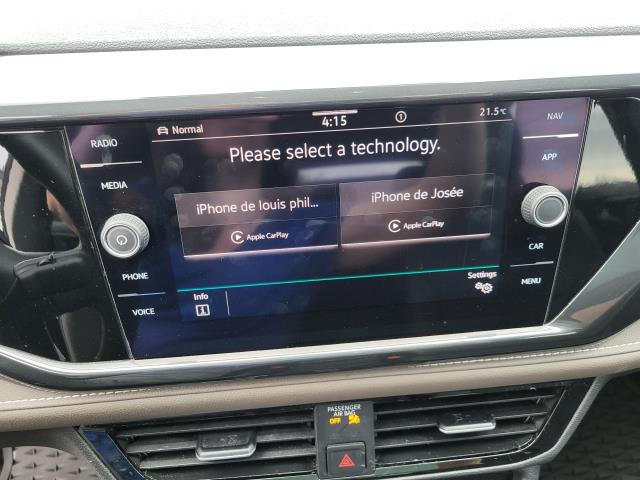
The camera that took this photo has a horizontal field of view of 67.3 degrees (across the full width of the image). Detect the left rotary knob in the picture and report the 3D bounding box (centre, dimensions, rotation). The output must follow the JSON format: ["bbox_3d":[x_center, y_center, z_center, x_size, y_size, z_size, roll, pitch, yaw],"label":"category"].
[{"bbox_3d":[-0.096,-0.001,0.235,0.021,0.021,0.012,-4,19,-3],"label":"left rotary knob"}]

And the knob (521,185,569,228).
[{"bbox_3d":[0.115,-0.016,0.245,0.021,0.021,0.012,-4,19,-3],"label":"knob"}]

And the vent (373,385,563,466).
[{"bbox_3d":[0.094,0.115,0.308,0.122,0.045,0.026,-4,12,-4],"label":"vent"}]

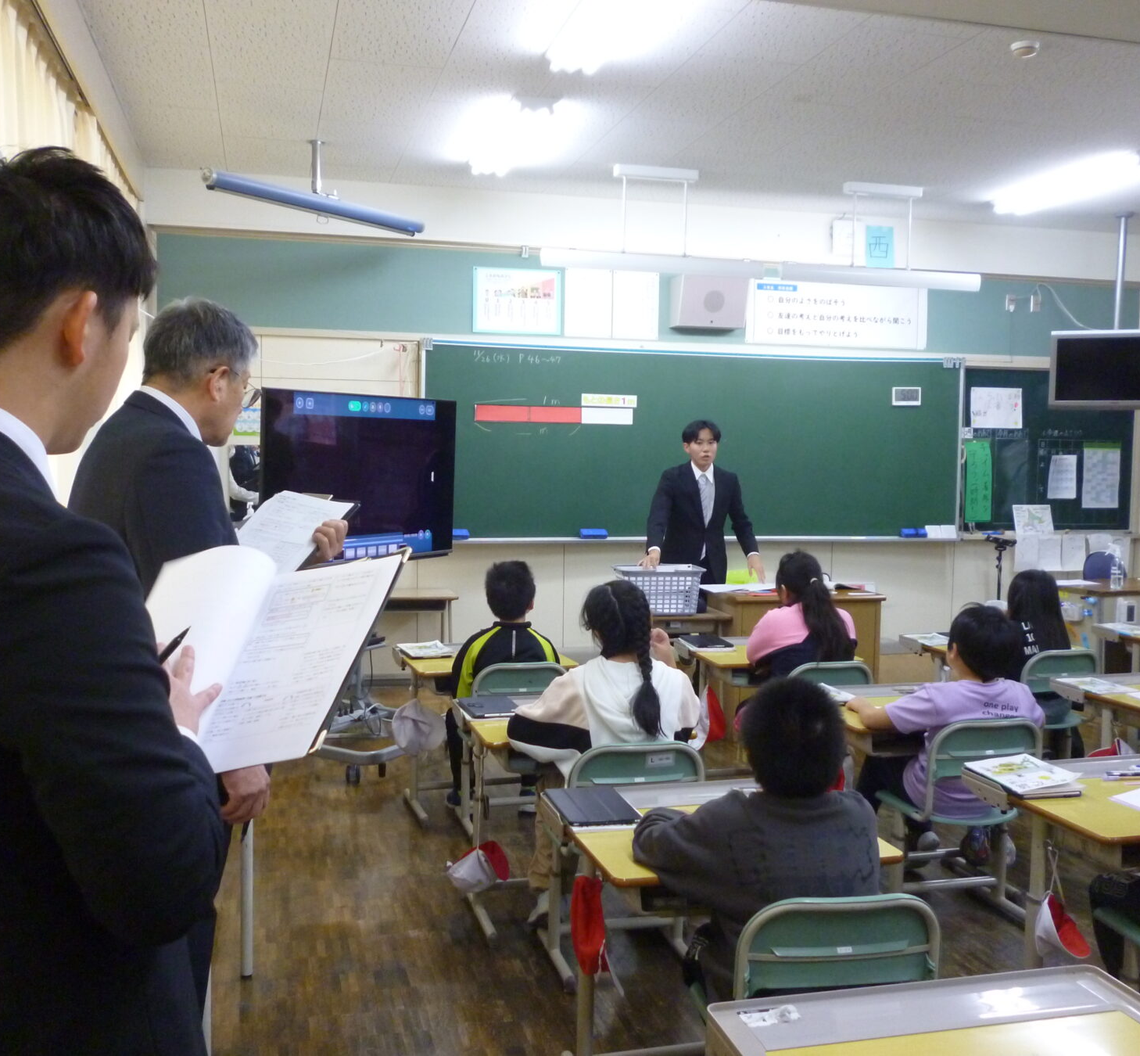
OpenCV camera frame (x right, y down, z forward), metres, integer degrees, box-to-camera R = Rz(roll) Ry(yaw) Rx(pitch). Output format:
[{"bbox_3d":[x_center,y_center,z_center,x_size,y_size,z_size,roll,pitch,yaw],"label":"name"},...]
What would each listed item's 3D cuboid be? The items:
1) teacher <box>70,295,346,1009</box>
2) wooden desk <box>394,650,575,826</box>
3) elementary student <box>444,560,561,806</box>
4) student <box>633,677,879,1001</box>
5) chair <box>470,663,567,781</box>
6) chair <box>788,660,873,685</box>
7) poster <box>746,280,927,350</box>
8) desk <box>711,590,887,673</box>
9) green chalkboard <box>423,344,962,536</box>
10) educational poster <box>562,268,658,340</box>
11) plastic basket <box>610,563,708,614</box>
[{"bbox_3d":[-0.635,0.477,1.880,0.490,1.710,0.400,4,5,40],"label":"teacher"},{"bbox_3d":[-0.357,0.830,4.722,0.670,0.600,0.560,0,4,-18],"label":"wooden desk"},{"bbox_3d":[-0.261,0.645,4.515,0.440,1.040,0.580,0,5,-15],"label":"elementary student"},{"bbox_3d":[0.315,0.754,2.134,0.440,0.985,0.530,0,4,-15],"label":"student"},{"bbox_3d":[-0.229,0.826,4.452,0.390,0.690,0.450,0,5,-15],"label":"chair"},{"bbox_3d":[0.933,0.790,4.488,0.370,0.645,0.430,0,4,-15],"label":"chair"},{"bbox_3d":[1.750,-1.378,7.396,1.270,0.400,0.020,0,4,-13],"label":"poster"},{"bbox_3d":[1.096,0.679,5.861,0.840,0.700,0.560,0,4,-15],"label":"desk"},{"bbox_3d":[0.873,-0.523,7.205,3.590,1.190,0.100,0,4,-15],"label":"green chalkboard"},{"bbox_3d":[0.267,-1.379,7.041,0.610,0.410,0.020,0,4,-13],"label":"educational poster"},{"bbox_3d":[0.425,0.300,5.679,0.430,0.225,0.300,0,4,-15],"label":"plastic basket"}]

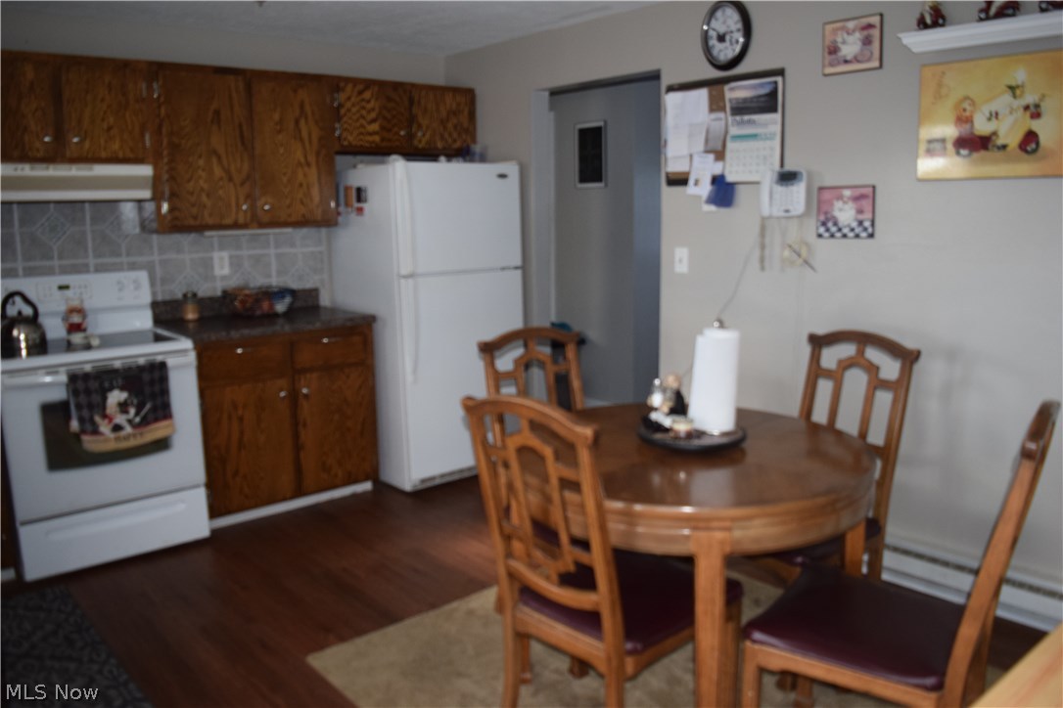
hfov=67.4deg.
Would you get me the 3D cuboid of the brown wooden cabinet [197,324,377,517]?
[{"bbox_3d":[-1.365,0.277,4.183,0.900,0.850,0.590,-10,14,-39],"label":"brown wooden cabinet"}]

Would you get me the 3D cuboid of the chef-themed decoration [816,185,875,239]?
[{"bbox_3d":[1.246,-0.562,3.157,0.015,0.200,0.237,-10,14,-39],"label":"chef-themed decoration"}]

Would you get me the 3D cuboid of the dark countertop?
[{"bbox_3d":[-1.376,-0.154,4.113,0.900,0.040,0.630,-10,14,-39],"label":"dark countertop"}]

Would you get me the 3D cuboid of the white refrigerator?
[{"bbox_3d":[-0.578,-0.204,4.611,0.800,1.710,0.750,-10,14,-39],"label":"white refrigerator"}]

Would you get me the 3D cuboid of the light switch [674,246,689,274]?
[{"bbox_3d":[0.712,-0.444,3.788,0.010,0.116,0.072,-10,14,-39],"label":"light switch"}]

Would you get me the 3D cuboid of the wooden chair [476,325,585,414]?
[{"bbox_3d":[0.173,0.458,2.848,0.480,1.030,0.570,-8,13,-33],"label":"wooden chair"}]

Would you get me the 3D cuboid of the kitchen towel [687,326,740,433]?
[{"bbox_3d":[0.589,0.089,2.551,0.140,0.300,0.135,1,11,12],"label":"kitchen towel"}]

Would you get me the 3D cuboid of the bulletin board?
[{"bbox_3d":[0.849,-0.999,3.524,0.020,0.455,0.610,-10,14,-39],"label":"bulletin board"}]

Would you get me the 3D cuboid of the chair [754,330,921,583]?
[{"bbox_3d":[0.875,0.464,2.620,0.560,1.010,0.460,-7,12,-30],"label":"chair"}]

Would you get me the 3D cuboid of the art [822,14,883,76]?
[{"bbox_3d":[1.228,-1.181,3.046,0.015,0.195,0.237,-10,14,-39],"label":"art"}]

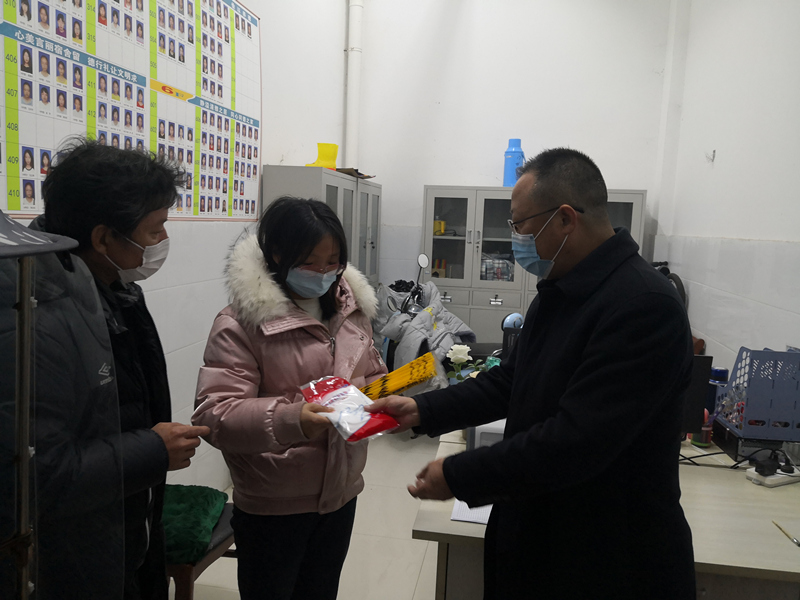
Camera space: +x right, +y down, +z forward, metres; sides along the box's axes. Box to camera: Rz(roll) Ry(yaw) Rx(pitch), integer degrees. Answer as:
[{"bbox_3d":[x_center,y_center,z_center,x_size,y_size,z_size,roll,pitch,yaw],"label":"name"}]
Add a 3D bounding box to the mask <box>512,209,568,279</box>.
[{"bbox_3d":[0.283,-0.107,1.250,0.120,0.125,0.140,-11,3,16],"label":"mask"}]

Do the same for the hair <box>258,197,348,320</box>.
[{"bbox_3d":[-0.227,-0.101,1.450,0.195,0.275,0.210,-3,20,-35],"label":"hair"}]

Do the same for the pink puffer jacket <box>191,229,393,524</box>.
[{"bbox_3d":[-0.254,0.158,1.460,0.470,0.620,0.360,-3,8,-33],"label":"pink puffer jacket"}]

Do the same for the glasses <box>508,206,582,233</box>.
[{"bbox_3d":[0.298,-0.168,1.270,0.147,0.045,0.140,-14,2,16],"label":"glasses"}]

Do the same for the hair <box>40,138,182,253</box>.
[{"bbox_3d":[-0.507,-0.186,1.100,0.230,0.200,0.190,7,4,-26],"label":"hair"}]

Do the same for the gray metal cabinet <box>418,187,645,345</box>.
[{"bbox_3d":[1.094,-0.038,5.413,1.786,1.820,0.390,3,7,11],"label":"gray metal cabinet"}]

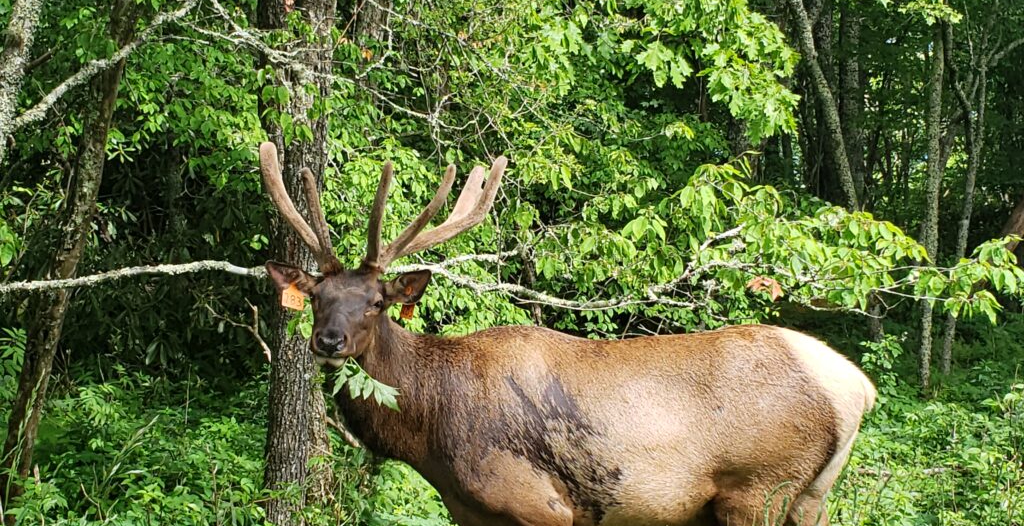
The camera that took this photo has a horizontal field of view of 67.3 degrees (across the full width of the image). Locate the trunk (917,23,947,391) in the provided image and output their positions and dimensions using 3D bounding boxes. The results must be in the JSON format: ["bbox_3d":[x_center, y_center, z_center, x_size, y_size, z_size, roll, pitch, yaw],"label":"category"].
[{"bbox_3d":[5.242,-0.730,9.600,0.180,4.800,0.170,3,1,0],"label":"trunk"}]

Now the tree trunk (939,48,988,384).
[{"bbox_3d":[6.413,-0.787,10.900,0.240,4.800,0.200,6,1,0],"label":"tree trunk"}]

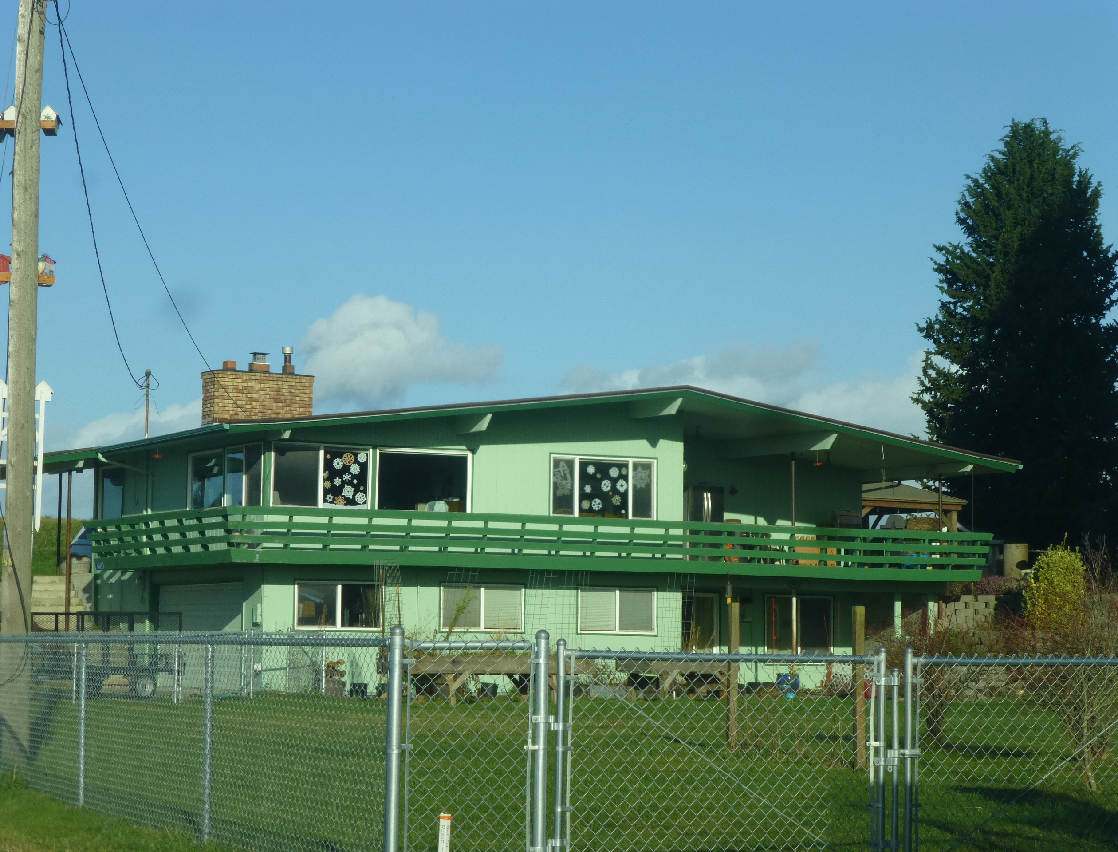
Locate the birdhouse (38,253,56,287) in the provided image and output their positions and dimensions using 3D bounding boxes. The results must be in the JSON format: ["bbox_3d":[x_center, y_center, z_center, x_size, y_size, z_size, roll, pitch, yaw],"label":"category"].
[{"bbox_3d":[-4.808,-1.460,24.300,0.180,0.300,0.200,1,-5,-6],"label":"birdhouse"}]

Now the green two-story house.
[{"bbox_3d":[-1.248,2.445,57.449,19.800,6.700,14.600,3,-5,-27],"label":"green two-story house"}]

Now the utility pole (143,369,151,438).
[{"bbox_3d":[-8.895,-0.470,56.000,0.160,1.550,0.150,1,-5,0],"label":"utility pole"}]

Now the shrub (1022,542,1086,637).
[{"bbox_3d":[10.783,3.556,56.300,1.350,2.100,1.300,1,-5,0],"label":"shrub"}]

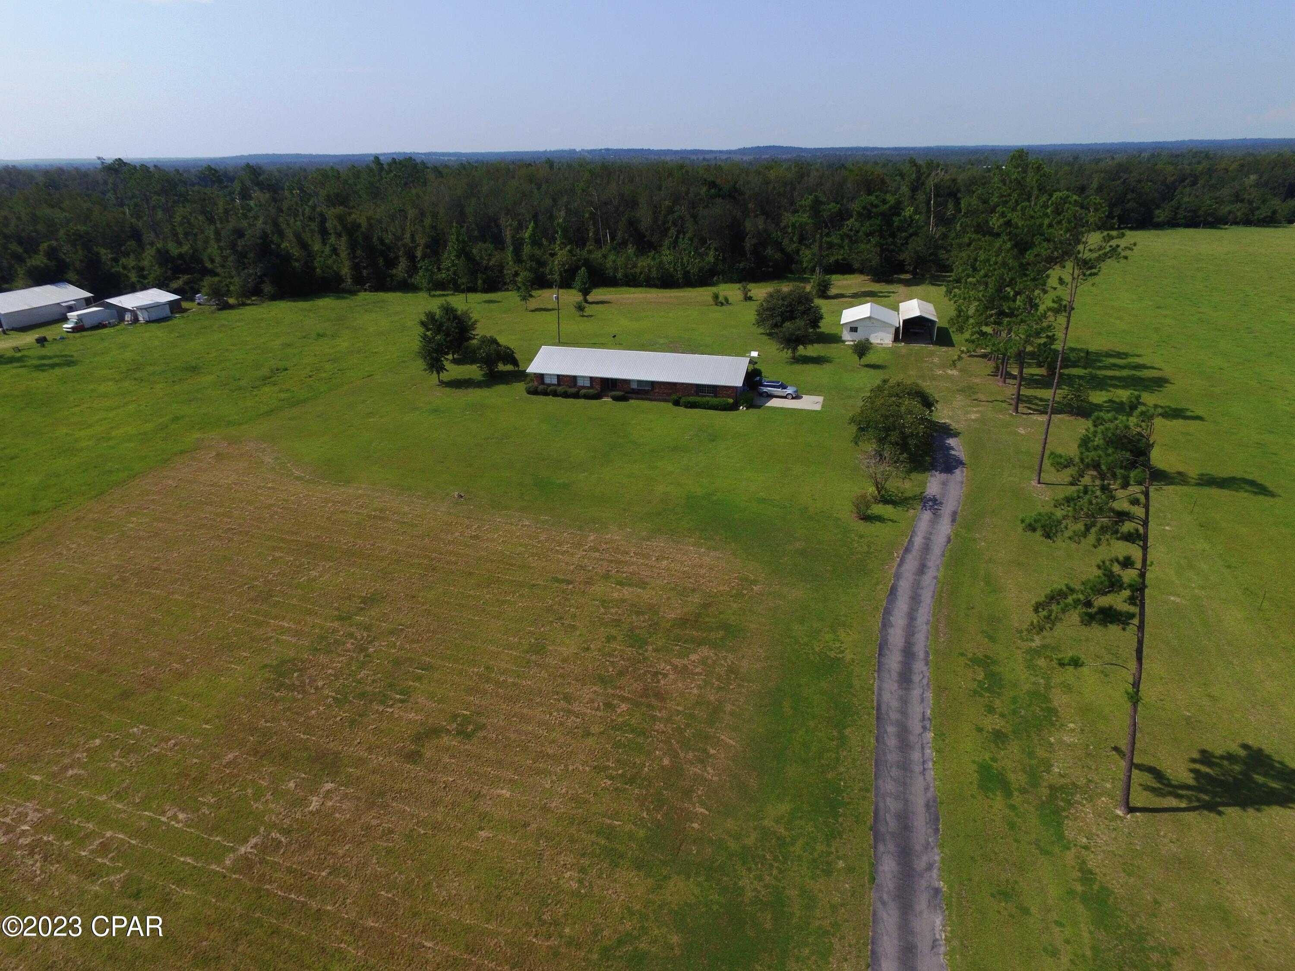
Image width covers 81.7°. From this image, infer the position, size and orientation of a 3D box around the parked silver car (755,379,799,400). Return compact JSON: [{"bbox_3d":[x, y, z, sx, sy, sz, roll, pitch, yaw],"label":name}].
[{"bbox_3d":[16.324,-11.846,92.143,4.800,1.800,1.950,6,25,16],"label":"parked silver car"}]

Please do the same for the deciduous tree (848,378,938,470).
[{"bbox_3d":[24.626,-6.571,74.477,8.600,6.400,9.500,-1,24,0],"label":"deciduous tree"}]

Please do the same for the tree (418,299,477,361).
[{"bbox_3d":[-28.400,-21.537,106.319,8.400,9.100,8.000,-1,24,0],"label":"tree"}]

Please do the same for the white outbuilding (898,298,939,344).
[{"bbox_3d":[44.320,-27.297,122.873,5.350,4.100,13.500,6,25,15],"label":"white outbuilding"}]

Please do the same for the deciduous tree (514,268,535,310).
[{"bbox_3d":[-23.631,-37.740,144.019,3.800,7.700,3.800,-1,24,0],"label":"deciduous tree"}]

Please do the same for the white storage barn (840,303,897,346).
[{"bbox_3d":[35.755,-26.216,120.463,8.500,4.330,10.800,6,25,15],"label":"white storage barn"}]

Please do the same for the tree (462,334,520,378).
[{"bbox_3d":[-21.468,-17.916,102.290,7.600,5.600,7.200,-1,24,0],"label":"tree"}]

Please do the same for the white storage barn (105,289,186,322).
[{"bbox_3d":[-98.129,-34.946,144.776,8.600,4.000,12.500,4,25,10],"label":"white storage barn"}]

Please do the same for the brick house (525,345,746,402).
[{"bbox_3d":[-0.601,-14.875,96.088,27.200,4.560,11.100,6,25,14],"label":"brick house"}]

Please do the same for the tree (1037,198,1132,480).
[{"bbox_3d":[34.836,-11.286,62.898,7.200,24.200,7.000,-1,24,0],"label":"tree"}]

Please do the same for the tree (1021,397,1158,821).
[{"bbox_3d":[19.381,5.337,32.438,5.800,19.200,5.800,-1,24,0],"label":"tree"}]

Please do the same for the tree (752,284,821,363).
[{"bbox_3d":[20.843,-24.520,110.242,10.000,10.000,9.800,-1,24,0],"label":"tree"}]

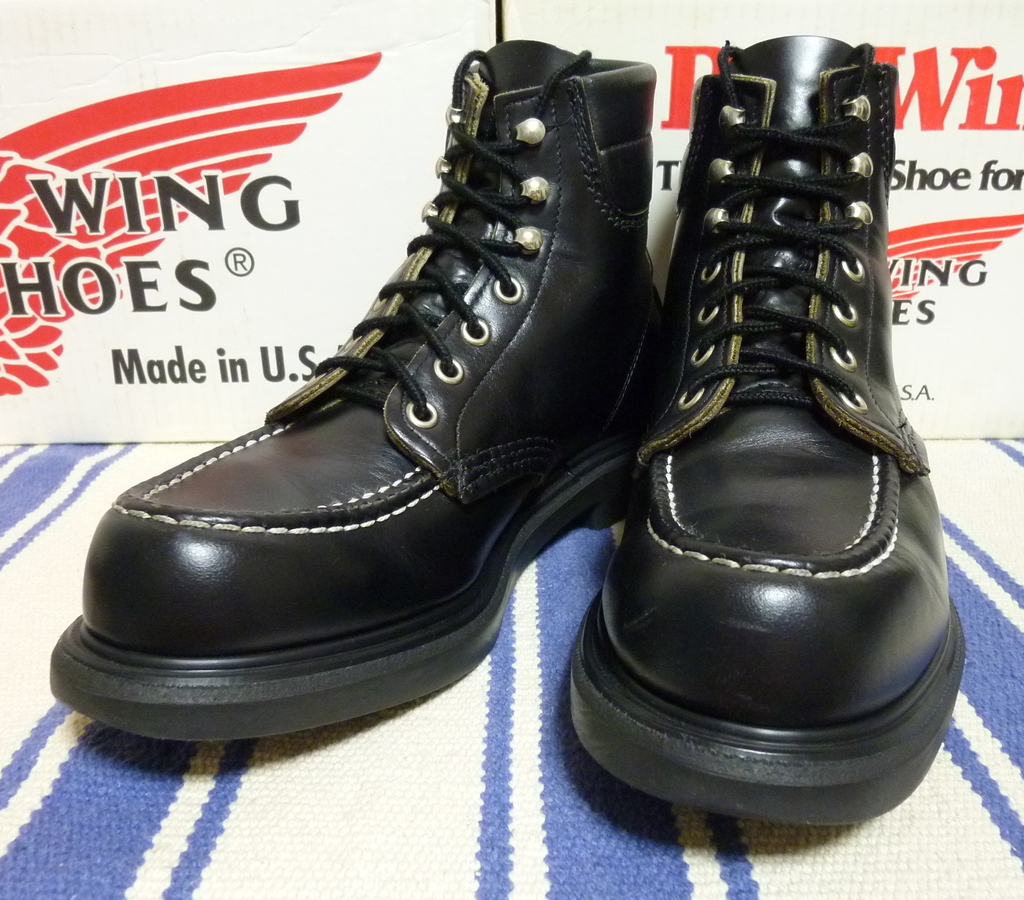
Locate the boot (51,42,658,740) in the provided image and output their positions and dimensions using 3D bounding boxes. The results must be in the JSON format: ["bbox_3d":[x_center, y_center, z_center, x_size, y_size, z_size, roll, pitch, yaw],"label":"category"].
[{"bbox_3d":[-0.030,-0.047,0.320,0.114,0.200,0.298,18,28,36],"label":"boot"}]

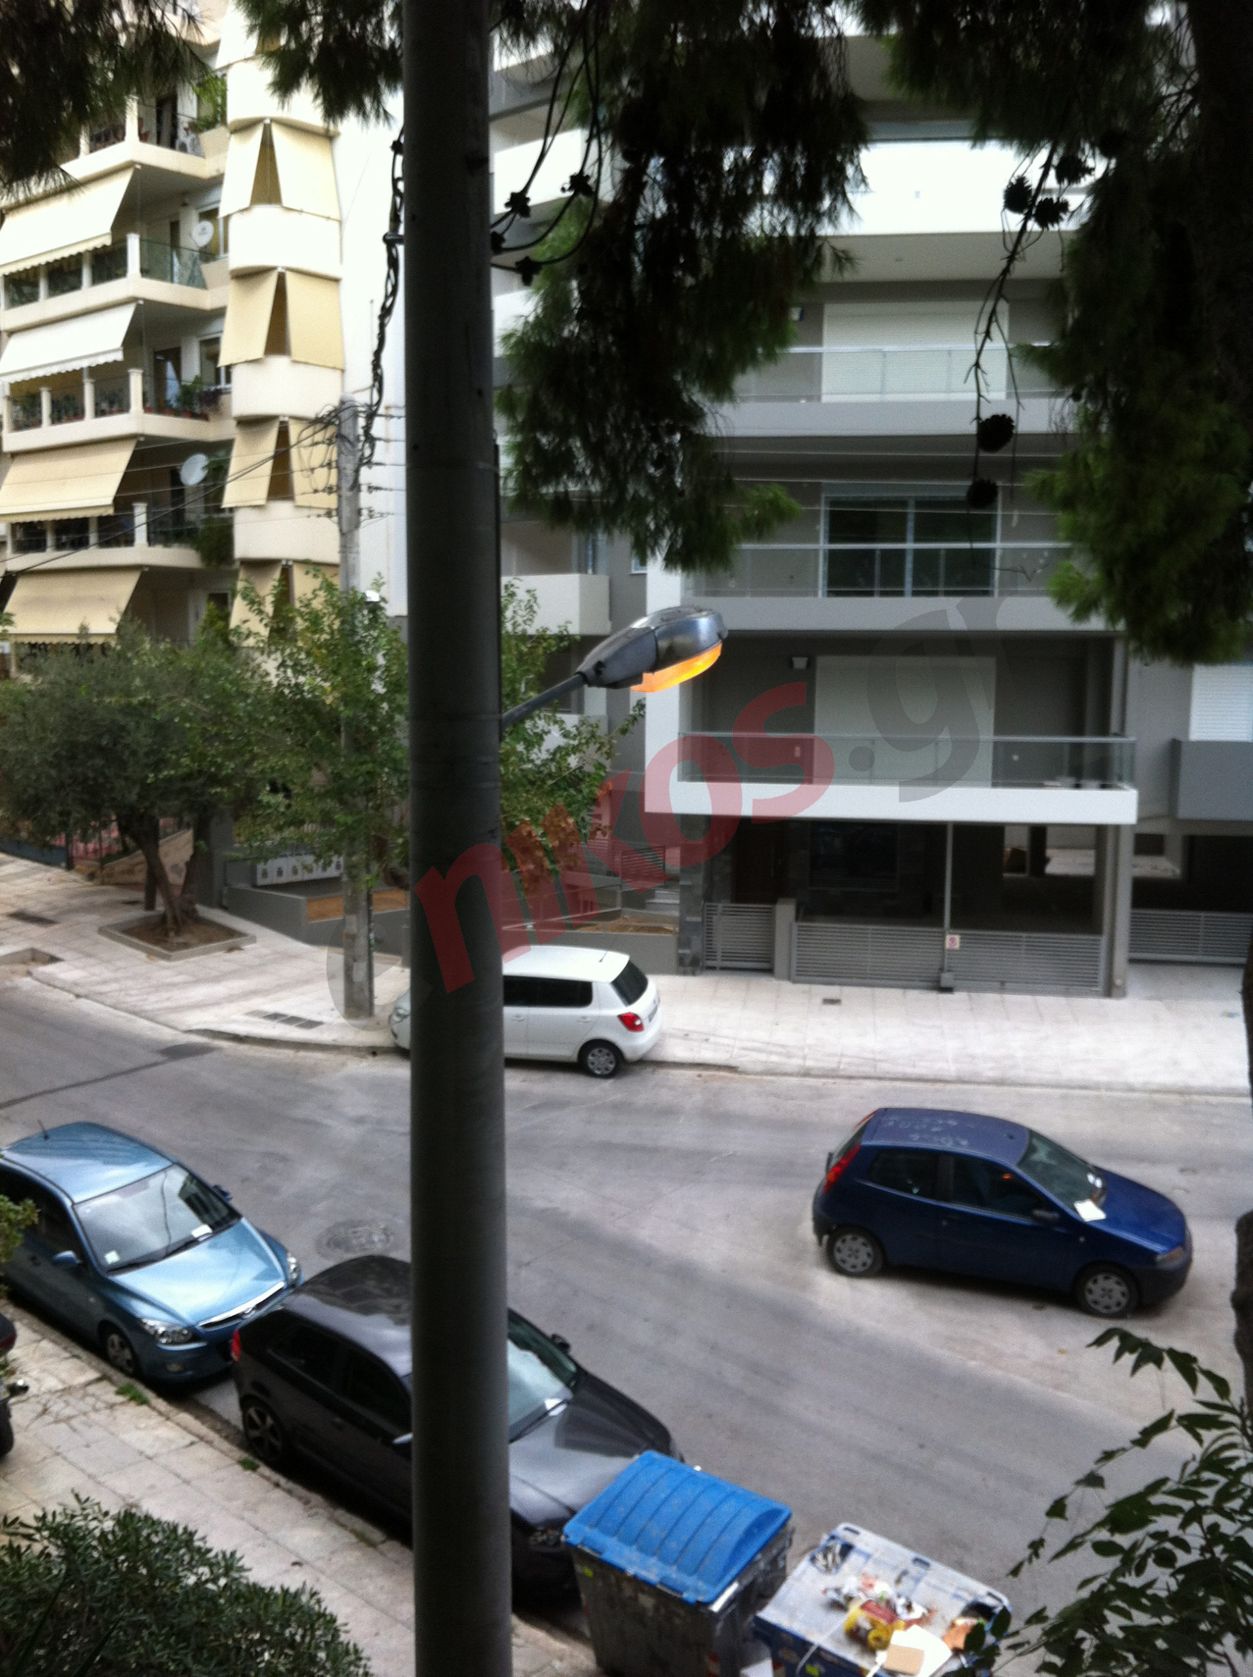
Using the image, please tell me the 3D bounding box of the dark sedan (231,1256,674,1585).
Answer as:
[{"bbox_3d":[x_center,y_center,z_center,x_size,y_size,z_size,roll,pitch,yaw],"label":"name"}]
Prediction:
[{"bbox_3d":[-1.385,4.620,13.718,4.210,1.421,1.765,9,13,40],"label":"dark sedan"}]

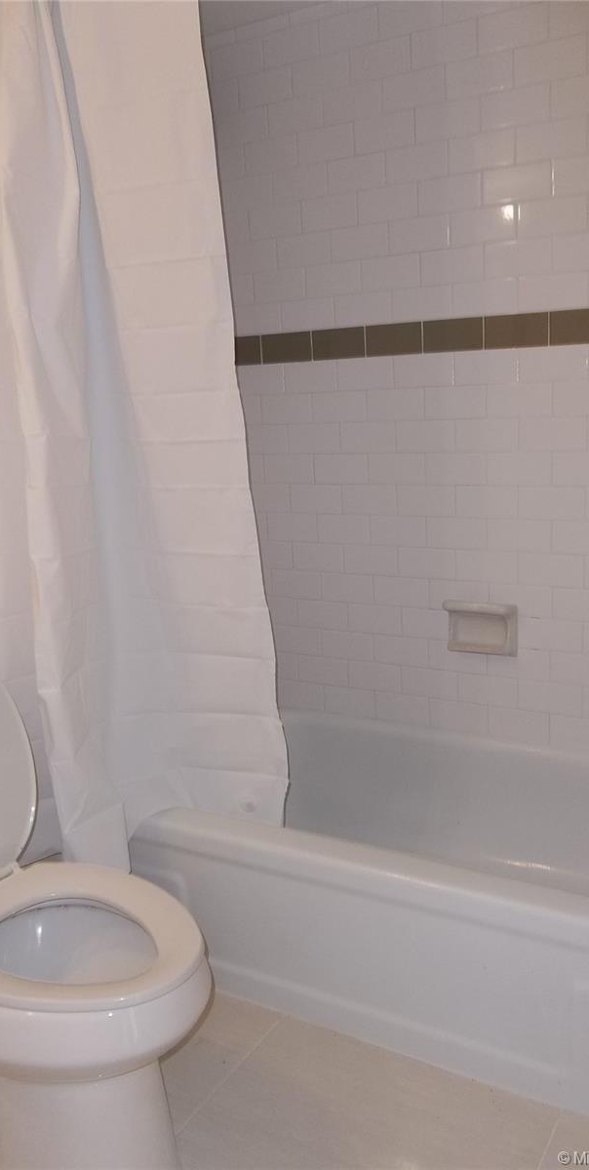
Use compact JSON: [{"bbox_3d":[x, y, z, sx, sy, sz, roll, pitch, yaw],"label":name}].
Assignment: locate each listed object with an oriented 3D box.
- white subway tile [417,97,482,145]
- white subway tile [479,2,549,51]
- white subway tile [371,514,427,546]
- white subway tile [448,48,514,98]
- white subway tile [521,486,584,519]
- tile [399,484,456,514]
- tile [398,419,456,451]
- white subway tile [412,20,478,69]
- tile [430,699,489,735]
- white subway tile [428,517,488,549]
[{"bbox_3d":[0.355,-1.063,2.090,0.153,0.076,0.009,4,14,29],"label":"white subway tile"},{"bbox_3d":[0.463,-1.169,1.913,0.152,0.076,0.008,4,14,30],"label":"white subway tile"},{"bbox_3d":[0.264,-0.136,2.295,0.152,0.076,0.008,4,14,30],"label":"white subway tile"},{"bbox_3d":[0.401,-1.097,1.970,0.152,0.076,0.010,4,14,30],"label":"white subway tile"},{"bbox_3d":[0.589,-0.187,2.079,0.152,0.076,0.009,4,14,30],"label":"white subway tile"},{"bbox_3d":[0.326,-0.208,2.240,0.152,0.076,0.008,4,14,30],"label":"tile"},{"bbox_3d":[0.319,-0.359,2.206,0.152,0.076,0.008,4,14,30],"label":"tile"},{"bbox_3d":[0.330,-1.174,1.986,0.152,0.076,0.009,4,14,30],"label":"white subway tile"},{"bbox_3d":[0.420,0.333,2.319,0.152,0.076,0.008,4,14,30],"label":"tile"},{"bbox_3d":[0.402,-0.129,2.237,0.152,0.076,0.009,4,14,29],"label":"white subway tile"}]

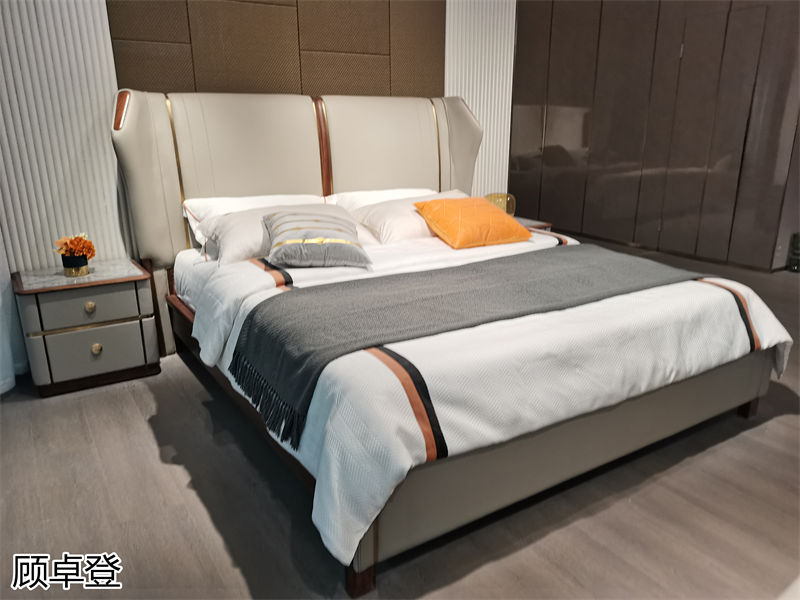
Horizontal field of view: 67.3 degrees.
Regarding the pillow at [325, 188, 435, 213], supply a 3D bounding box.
[{"bbox_3d":[0.007,-0.521,3.542,0.760,0.145,0.430,-10,56,-30],"label":"pillow"}]

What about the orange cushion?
[{"bbox_3d":[0.377,-0.419,3.184,0.480,0.140,0.480,-9,39,-26],"label":"orange cushion"}]

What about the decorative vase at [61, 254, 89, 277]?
[{"bbox_3d":[-1.552,-0.166,2.877,0.110,0.097,0.110,-10,20,-30],"label":"decorative vase"}]

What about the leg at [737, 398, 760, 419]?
[{"bbox_3d":[1.473,0.443,2.548,0.070,0.095,0.055,-10,20,-30],"label":"leg"}]

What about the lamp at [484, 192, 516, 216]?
[{"bbox_3d":[0.728,-0.666,4.354,0.236,0.177,0.236,0,17,0],"label":"lamp"}]

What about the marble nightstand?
[{"bbox_3d":[-1.531,0.115,2.971,0.548,0.496,0.465,-10,20,-30],"label":"marble nightstand"}]

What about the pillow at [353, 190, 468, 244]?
[{"bbox_3d":[0.154,-0.478,3.441,0.780,0.145,0.430,-10,53,-30],"label":"pillow"}]

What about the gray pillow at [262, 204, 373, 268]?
[{"bbox_3d":[-0.391,-0.285,2.754,0.450,0.140,0.450,-4,36,-12],"label":"gray pillow"}]

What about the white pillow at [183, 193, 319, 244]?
[{"bbox_3d":[-0.679,-0.404,3.146,0.780,0.145,0.430,-10,56,-30],"label":"white pillow"}]

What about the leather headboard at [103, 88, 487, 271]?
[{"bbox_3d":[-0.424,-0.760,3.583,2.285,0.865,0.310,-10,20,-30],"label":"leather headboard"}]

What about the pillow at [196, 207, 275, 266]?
[{"bbox_3d":[-0.565,-0.349,3.027,0.780,0.145,0.430,-10,53,-30],"label":"pillow"}]

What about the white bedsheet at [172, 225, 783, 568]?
[{"bbox_3d":[0.193,0.045,2.745,2.080,0.470,2.020,-10,20,-30],"label":"white bedsheet"}]

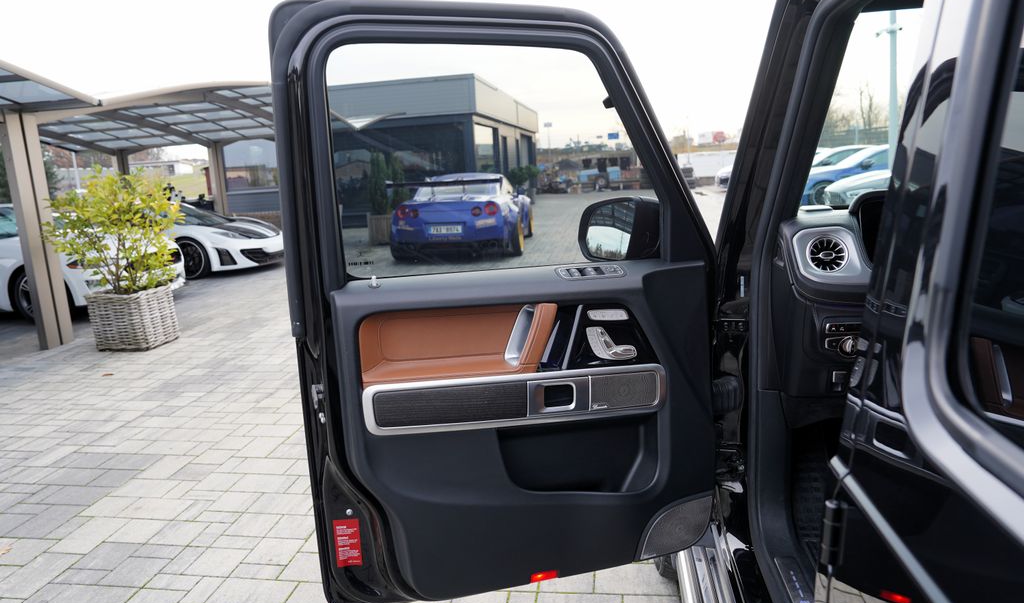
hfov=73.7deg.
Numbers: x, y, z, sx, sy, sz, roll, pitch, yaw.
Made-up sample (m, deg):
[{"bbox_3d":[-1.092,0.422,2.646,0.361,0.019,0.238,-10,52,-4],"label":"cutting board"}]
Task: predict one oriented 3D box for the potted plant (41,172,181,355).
[{"bbox_3d":[-3.549,-0.398,6.296,1.080,1.630,1.050,-1,12,8],"label":"potted plant"}]

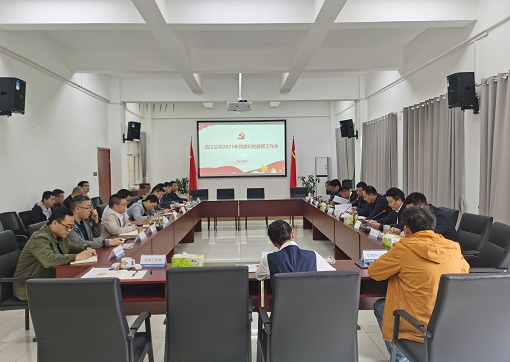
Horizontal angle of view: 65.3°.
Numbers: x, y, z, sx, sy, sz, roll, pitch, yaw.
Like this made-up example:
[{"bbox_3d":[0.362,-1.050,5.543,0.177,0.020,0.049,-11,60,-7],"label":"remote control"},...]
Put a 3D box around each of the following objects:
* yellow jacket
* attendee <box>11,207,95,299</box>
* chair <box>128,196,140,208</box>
[{"bbox_3d":[1.209,0.683,2.811,0.690,0.710,0.620,-1,2,-6],"label":"yellow jacket"},{"bbox_3d":[-1.708,0.850,3.525,0.780,1.250,0.570,-1,2,-1],"label":"attendee"},{"bbox_3d":[-2.129,0.824,8.000,0.630,0.990,0.570,-1,2,-1],"label":"chair"}]

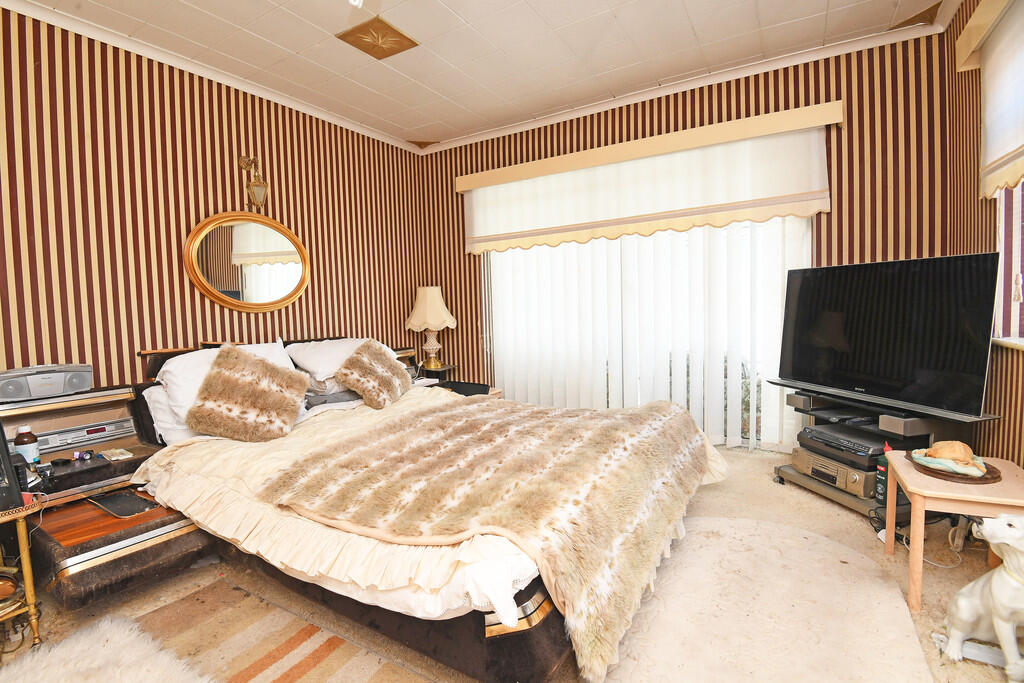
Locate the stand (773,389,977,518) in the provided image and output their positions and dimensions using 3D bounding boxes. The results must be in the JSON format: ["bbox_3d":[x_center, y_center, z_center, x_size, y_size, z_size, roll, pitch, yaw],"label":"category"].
[{"bbox_3d":[1.684,0.528,2.207,0.440,0.510,0.650,-2,3,-8],"label":"stand"}]

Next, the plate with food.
[{"bbox_3d":[1.534,0.390,1.597,0.235,0.105,0.340,-1,3,23],"label":"plate with food"}]

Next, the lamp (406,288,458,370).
[{"bbox_3d":[-0.609,-0.098,3.420,0.370,0.620,0.370,-2,3,-10],"label":"lamp"}]

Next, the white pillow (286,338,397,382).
[{"bbox_3d":[-1.220,0.127,3.200,0.710,0.170,0.410,-5,47,-52],"label":"white pillow"}]

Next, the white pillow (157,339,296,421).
[{"bbox_3d":[-1.649,0.242,2.686,0.710,0.440,0.200,-5,-38,-52],"label":"white pillow"}]

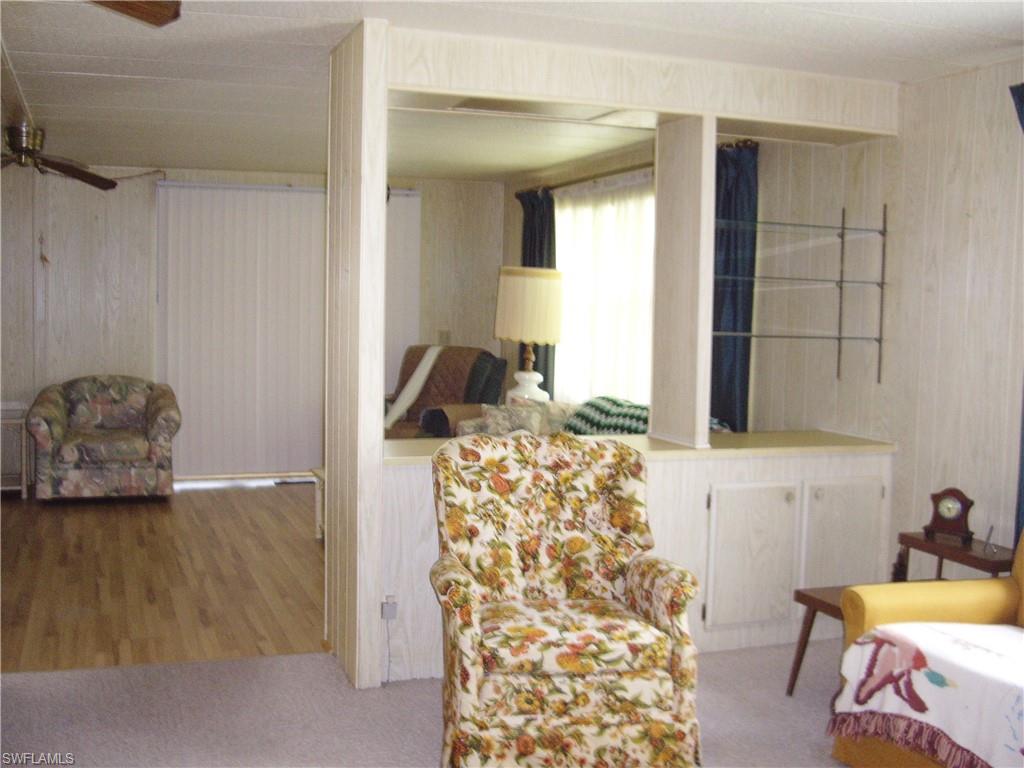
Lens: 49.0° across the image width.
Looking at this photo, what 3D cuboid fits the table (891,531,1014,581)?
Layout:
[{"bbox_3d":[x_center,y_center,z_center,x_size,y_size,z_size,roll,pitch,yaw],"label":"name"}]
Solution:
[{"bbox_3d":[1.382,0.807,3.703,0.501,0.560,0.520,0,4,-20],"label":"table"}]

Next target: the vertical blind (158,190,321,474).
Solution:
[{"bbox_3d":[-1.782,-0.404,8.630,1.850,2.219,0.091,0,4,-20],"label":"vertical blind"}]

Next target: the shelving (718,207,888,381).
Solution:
[{"bbox_3d":[1.096,-0.385,4.650,0.872,0.767,0.331,0,4,-20],"label":"shelving"}]

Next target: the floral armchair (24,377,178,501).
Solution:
[{"bbox_3d":[-2.869,0.357,7.913,1.027,0.845,0.845,0,4,-20],"label":"floral armchair"}]

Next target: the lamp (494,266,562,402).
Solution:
[{"bbox_3d":[0.110,-0.269,7.311,0.430,0.995,0.430,1,3,0],"label":"lamp"}]

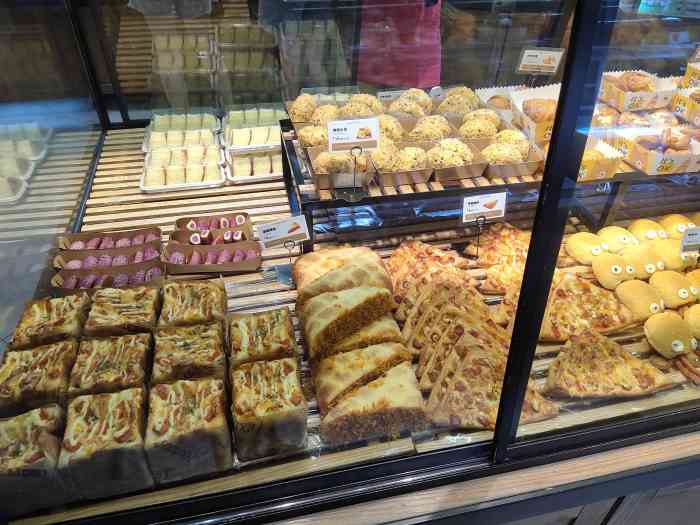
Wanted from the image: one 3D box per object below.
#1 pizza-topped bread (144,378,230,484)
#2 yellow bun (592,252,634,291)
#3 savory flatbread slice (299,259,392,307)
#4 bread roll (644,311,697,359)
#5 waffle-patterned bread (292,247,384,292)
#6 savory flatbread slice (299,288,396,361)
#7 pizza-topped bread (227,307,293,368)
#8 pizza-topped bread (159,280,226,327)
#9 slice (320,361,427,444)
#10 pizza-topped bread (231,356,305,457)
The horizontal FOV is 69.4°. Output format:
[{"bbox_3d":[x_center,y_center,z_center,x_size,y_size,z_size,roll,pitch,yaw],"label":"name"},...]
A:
[{"bbox_3d":[-0.202,0.208,0.646,0.092,0.066,0.097,-7,34,-12],"label":"pizza-topped bread"},{"bbox_3d":[0.502,0.017,0.964,0.075,0.058,0.076,-7,34,-12],"label":"yellow bun"},{"bbox_3d":[-0.012,0.055,0.917,0.155,0.070,0.065,-11,44,-14],"label":"savory flatbread slice"},{"bbox_3d":[0.513,0.117,0.809,0.075,0.058,0.076,-7,34,-12],"label":"bread roll"},{"bbox_3d":[-0.023,0.019,0.956,0.155,0.070,0.065,-7,44,-10],"label":"waffle-patterned bread"},{"bbox_3d":[0.000,0.090,0.879,0.155,0.072,0.065,-13,45,-16],"label":"savory flatbread slice"},{"bbox_3d":[-0.140,0.137,0.819,0.094,0.075,0.090,-7,44,-10],"label":"pizza-topped bread"},{"bbox_3d":[-0.249,0.091,0.825,0.092,0.066,0.097,-7,34,-12],"label":"pizza-topped bread"},{"bbox_3d":[0.034,0.208,0.755,0.155,0.070,0.065,-7,44,-10],"label":"slice"},{"bbox_3d":[-0.107,0.191,0.674,0.092,0.066,0.097,-7,34,-12],"label":"pizza-topped bread"}]

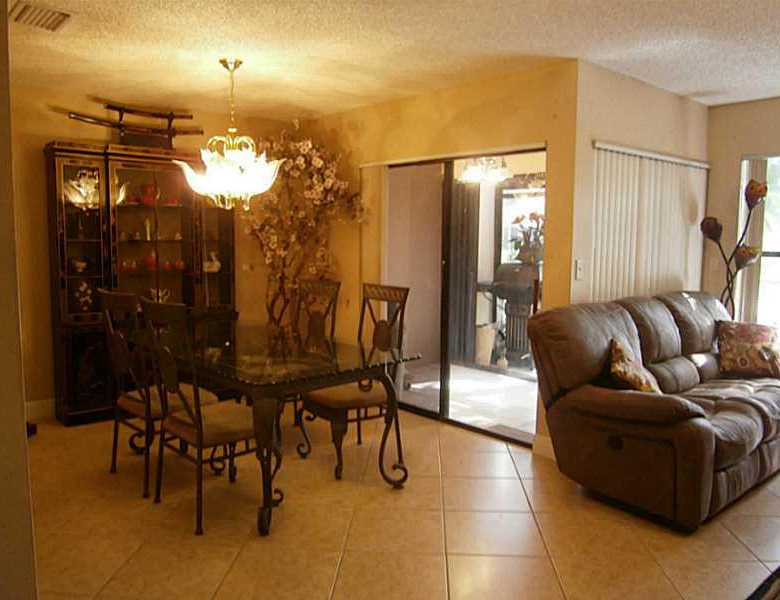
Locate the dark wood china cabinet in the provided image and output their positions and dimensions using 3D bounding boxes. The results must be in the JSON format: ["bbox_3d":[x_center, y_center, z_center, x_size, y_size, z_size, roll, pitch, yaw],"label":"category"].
[{"bbox_3d":[-1.880,-0.132,4.729,1.370,2.000,0.460,-5,8,-40],"label":"dark wood china cabinet"}]

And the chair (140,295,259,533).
[{"bbox_3d":[-0.895,0.527,3.056,0.500,1.080,0.480,-5,8,-40],"label":"chair"}]

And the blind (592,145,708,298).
[{"bbox_3d":[1.849,-0.023,4.220,1.720,1.960,0.100,-5,8,-40],"label":"blind"}]

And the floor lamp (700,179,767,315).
[{"bbox_3d":[2.459,0.045,4.335,0.400,1.830,0.400,-5,8,-40],"label":"floor lamp"}]

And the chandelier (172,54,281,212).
[{"bbox_3d":[-0.945,-0.980,3.567,0.670,0.900,0.670,-5,8,-40],"label":"chandelier"}]

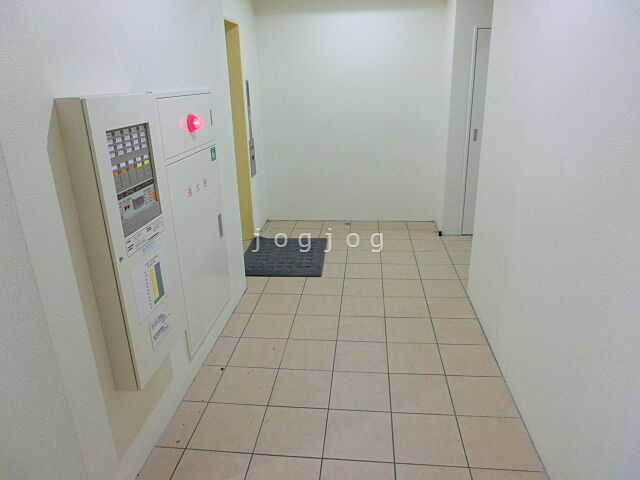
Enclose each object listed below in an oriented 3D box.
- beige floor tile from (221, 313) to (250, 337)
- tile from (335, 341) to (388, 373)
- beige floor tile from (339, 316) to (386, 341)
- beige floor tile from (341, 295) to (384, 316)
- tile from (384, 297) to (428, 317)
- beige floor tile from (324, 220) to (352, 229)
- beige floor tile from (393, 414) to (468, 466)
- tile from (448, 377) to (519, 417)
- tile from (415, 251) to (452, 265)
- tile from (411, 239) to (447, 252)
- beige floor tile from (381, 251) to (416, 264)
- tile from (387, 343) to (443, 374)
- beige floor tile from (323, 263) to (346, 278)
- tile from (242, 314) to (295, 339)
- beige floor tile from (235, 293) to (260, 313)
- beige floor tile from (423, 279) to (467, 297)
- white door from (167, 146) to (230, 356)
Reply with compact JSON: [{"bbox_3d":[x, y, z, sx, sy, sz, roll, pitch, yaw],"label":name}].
[{"bbox_3d":[-0.564,0.571,2.969,0.152,0.012,0.300,0,20,6],"label":"beige floor tile"},{"bbox_3d":[0.240,0.679,2.579,0.299,0.010,0.299,0,20,6],"label":"tile"},{"bbox_3d":[0.268,0.568,2.839,0.297,0.010,0.297,0,20,6],"label":"beige floor tile"},{"bbox_3d":[0.299,0.466,3.122,0.298,0.010,0.298,0,20,6],"label":"beige floor tile"},{"bbox_3d":[0.606,0.476,3.133,0.300,0.012,0.300,0,20,6],"label":"tile"},{"bbox_3d":[0.185,-0.158,4.830,0.298,0.010,0.298,1,20,6],"label":"beige floor tile"},{"bbox_3d":[0.473,0.879,1.964,0.296,0.010,0.296,0,20,6],"label":"beige floor tile"},{"bbox_3d":[0.814,0.789,2.242,0.300,0.010,0.300,1,20,6],"label":"tile"},{"bbox_3d":[0.989,0.161,3.897,0.298,0.010,0.298,0,20,6],"label":"tile"},{"bbox_3d":[1.028,0.063,4.206,0.299,0.010,0.299,0,20,6],"label":"tile"},{"bbox_3d":[0.691,0.159,3.929,0.298,0.010,0.298,0,20,6],"label":"beige floor tile"},{"bbox_3d":[0.535,0.674,2.529,0.298,0.010,0.298,0,20,6],"label":"tile"},{"bbox_3d":[0.062,0.260,3.758,0.300,0.010,0.300,1,20,6],"label":"beige floor tile"},{"bbox_3d":[-0.329,0.562,2.900,0.296,0.010,0.296,0,20,6],"label":"tile"},{"bbox_3d":[-0.514,0.458,3.207,0.132,0.010,0.297,0,20,6],"label":"beige floor tile"},{"bbox_3d":[0.940,0.374,3.386,0.300,0.012,0.300,0,20,6],"label":"beige floor tile"},{"bbox_3d":[-0.668,0.031,2.529,0.030,1.028,0.713,0,20,6],"label":"white door"}]

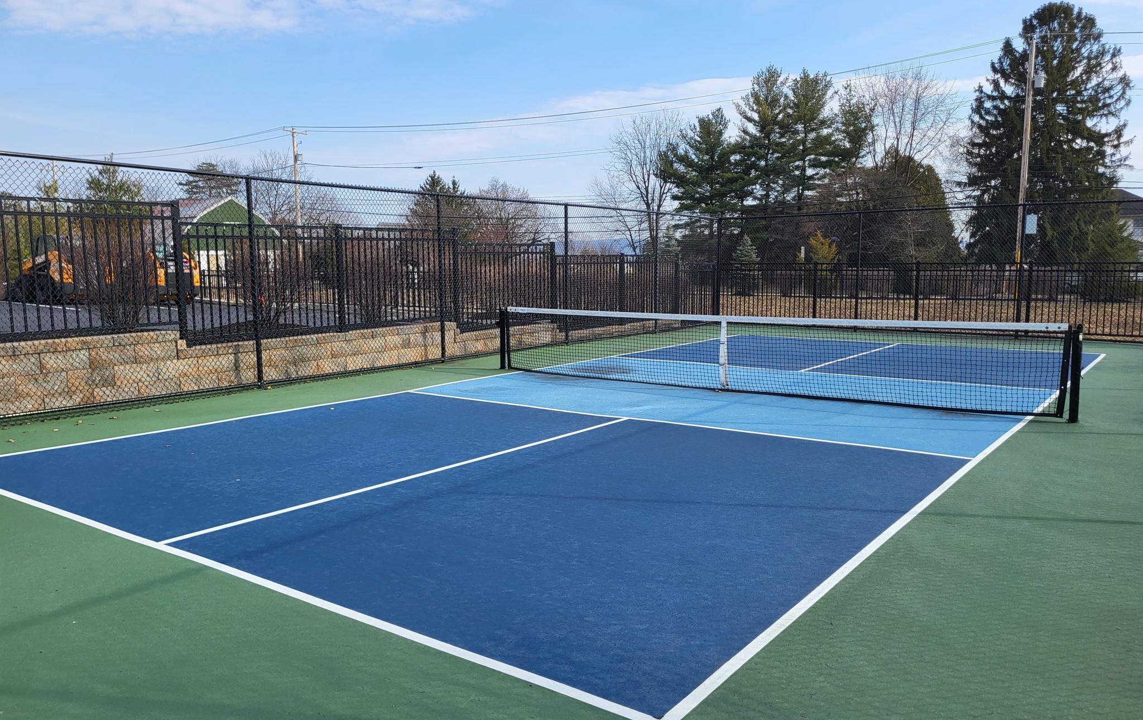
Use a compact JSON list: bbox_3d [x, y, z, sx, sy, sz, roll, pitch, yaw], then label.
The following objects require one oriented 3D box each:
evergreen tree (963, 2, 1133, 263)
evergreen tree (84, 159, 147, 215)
[{"bbox_3d":[26.622,-11.788,48.002,8.330,15.870,8.330,3,7,28],"label":"evergreen tree"},{"bbox_3d":[-24.374,-7.167,46.001,3.210,7.380,3.210,-4,7,-27],"label":"evergreen tree"}]

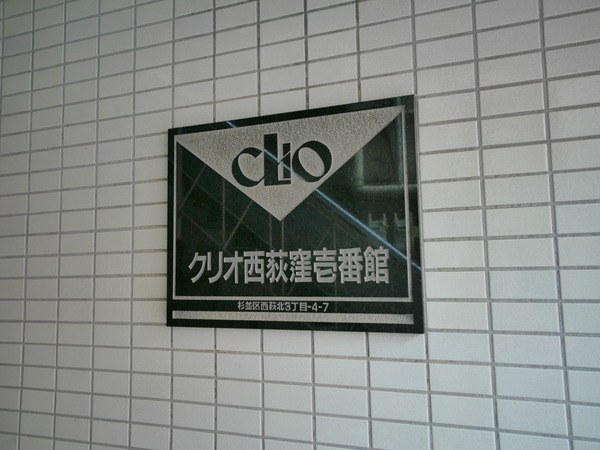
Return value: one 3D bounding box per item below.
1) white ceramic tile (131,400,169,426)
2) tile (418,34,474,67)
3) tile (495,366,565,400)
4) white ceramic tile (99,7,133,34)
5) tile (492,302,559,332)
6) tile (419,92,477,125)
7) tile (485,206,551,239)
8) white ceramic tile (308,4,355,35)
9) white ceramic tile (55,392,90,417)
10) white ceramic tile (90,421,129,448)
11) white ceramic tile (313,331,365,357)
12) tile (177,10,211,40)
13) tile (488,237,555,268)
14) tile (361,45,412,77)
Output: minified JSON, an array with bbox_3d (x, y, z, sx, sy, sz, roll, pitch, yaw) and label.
[{"bbox_3d":[-0.301,0.378,0.984,0.095,0.045,0.009,-3,-6,20],"label":"white ceramic tile"},{"bbox_3d":[0.249,-0.297,0.836,0.095,0.045,0.008,-3,-6,20],"label":"tile"},{"bbox_3d":[0.355,0.242,0.751,0.095,0.045,0.009,-3,-6,20],"label":"tile"},{"bbox_3d":[-0.412,-0.460,1.101,0.095,0.045,0.008,-3,-6,20],"label":"white ceramic tile"},{"bbox_3d":[0.353,0.144,0.761,0.095,0.045,0.008,-3,-6,20],"label":"tile"},{"bbox_3d":[0.252,-0.199,0.831,0.095,0.044,0.008,-3,-6,20],"label":"tile"},{"bbox_3d":[0.351,-0.005,0.777,0.095,0.045,0.008,-3,-6,20],"label":"tile"},{"bbox_3d":[0.060,-0.386,0.917,0.095,0.045,0.008,-3,-6,20],"label":"white ceramic tile"},{"bbox_3d":[-0.491,0.391,1.057,0.095,0.045,0.008,-3,-6,20],"label":"white ceramic tile"},{"bbox_3d":[-0.394,0.433,1.017,0.095,0.045,0.008,-3,-6,20],"label":"white ceramic tile"},{"bbox_3d":[0.072,0.210,0.863,0.095,0.045,0.008,-3,-6,20],"label":"white ceramic tile"},{"bbox_3d":[-0.223,-0.421,1.025,0.095,0.045,0.008,-3,-6,20],"label":"tile"},{"bbox_3d":[0.352,0.045,0.772,0.095,0.045,0.008,-3,-6,20],"label":"tile"},{"bbox_3d":[0.156,-0.293,0.873,0.095,0.045,0.008,-3,-6,20],"label":"tile"}]

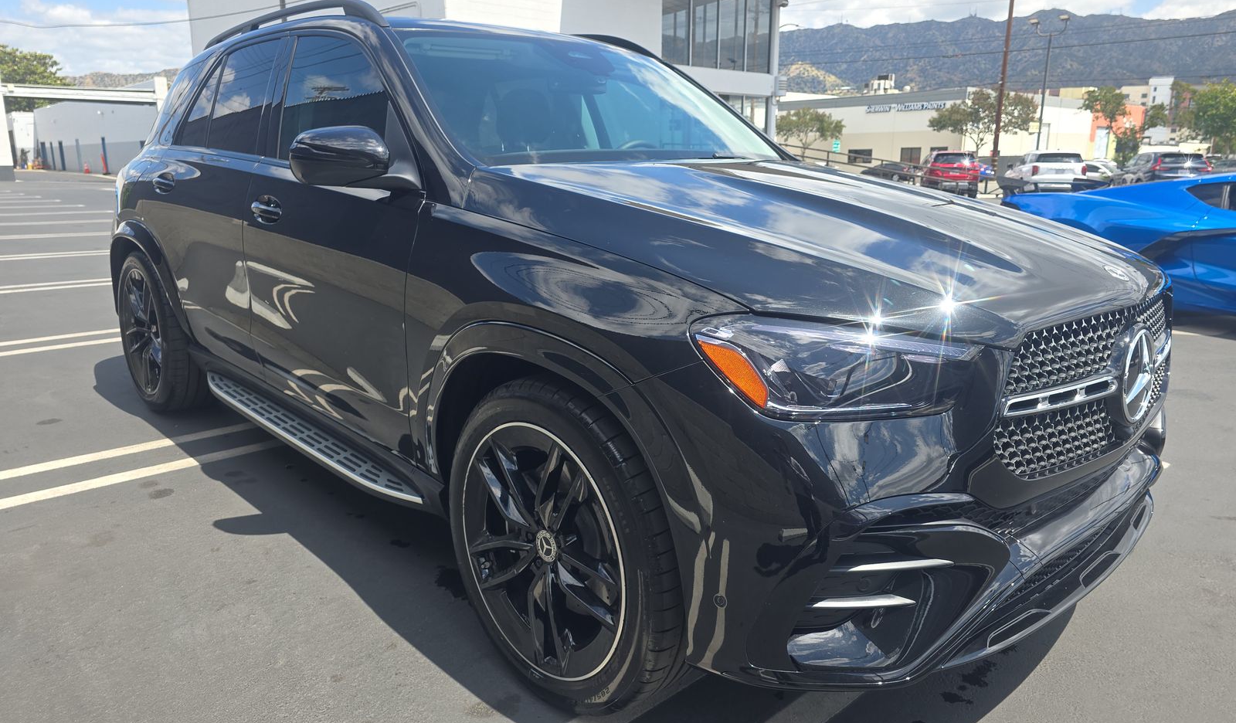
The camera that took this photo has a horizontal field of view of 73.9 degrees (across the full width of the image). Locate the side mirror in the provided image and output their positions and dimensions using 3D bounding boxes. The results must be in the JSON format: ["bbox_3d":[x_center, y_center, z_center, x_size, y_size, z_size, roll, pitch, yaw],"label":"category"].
[{"bbox_3d":[-0.756,-0.551,2.228,0.230,0.165,0.150,-12,19,-42],"label":"side mirror"}]

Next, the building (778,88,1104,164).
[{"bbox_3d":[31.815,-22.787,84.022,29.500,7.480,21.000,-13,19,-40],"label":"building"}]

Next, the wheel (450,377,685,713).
[{"bbox_3d":[-0.092,0.404,1.930,0.290,0.785,0.785,-12,19,-42],"label":"wheel"}]

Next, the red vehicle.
[{"bbox_3d":[12.906,-7.342,32.073,1.850,1.690,4.620,4,15,16],"label":"red vehicle"}]

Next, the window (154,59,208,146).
[{"bbox_3d":[-2.171,-1.249,3.990,0.110,0.420,0.700,21,0,-37],"label":"window"}]

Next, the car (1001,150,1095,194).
[{"bbox_3d":[15.485,-6.755,29.993,1.960,1.750,4.950,3,15,13],"label":"car"}]

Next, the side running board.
[{"bbox_3d":[-1.134,0.207,2.852,0.160,0.080,1.700,-12,19,-42],"label":"side running board"}]

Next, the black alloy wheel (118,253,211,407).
[{"bbox_3d":[-2.166,-0.172,4.011,0.290,0.780,0.785,-13,20,-42],"label":"black alloy wheel"}]

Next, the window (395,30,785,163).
[{"bbox_3d":[-0.031,-0.880,2.808,1.420,0.120,0.750,-12,54,-42],"label":"window"}]

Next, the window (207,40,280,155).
[{"bbox_3d":[-1.393,-0.972,3.039,0.560,0.410,0.050,15,-1,44],"label":"window"}]

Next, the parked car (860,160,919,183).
[{"bbox_3d":[22.200,-15.500,67.400,1.830,1.440,4.700,-13,19,-40],"label":"parked car"}]

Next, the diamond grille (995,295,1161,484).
[{"bbox_3d":[1.095,0.019,1.806,1.060,0.340,0.140,-13,20,-42],"label":"diamond grille"}]

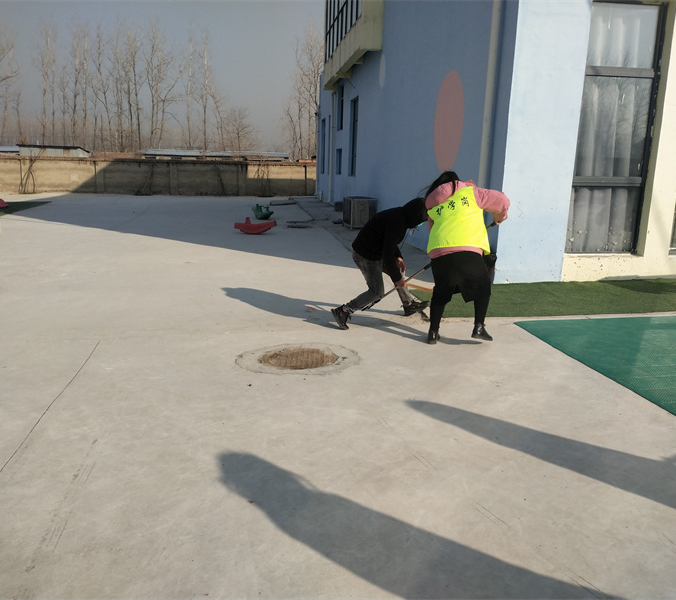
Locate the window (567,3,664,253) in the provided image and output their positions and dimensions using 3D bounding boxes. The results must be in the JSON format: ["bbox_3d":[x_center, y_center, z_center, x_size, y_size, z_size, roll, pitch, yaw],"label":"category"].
[{"bbox_3d":[3.734,-2.242,9.330,1.150,3.250,0.120,0,11,-8],"label":"window"}]

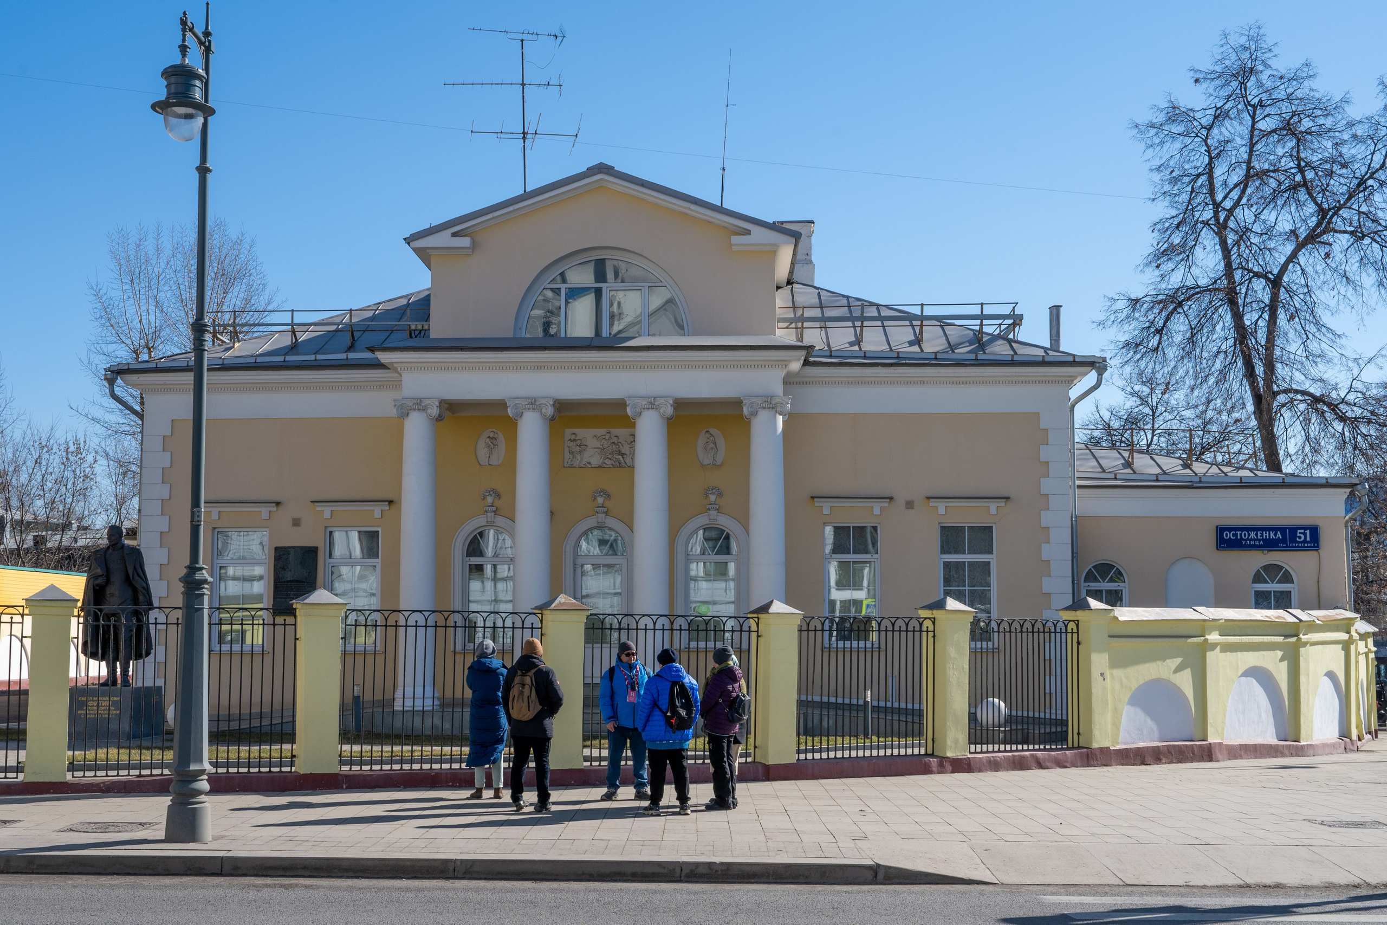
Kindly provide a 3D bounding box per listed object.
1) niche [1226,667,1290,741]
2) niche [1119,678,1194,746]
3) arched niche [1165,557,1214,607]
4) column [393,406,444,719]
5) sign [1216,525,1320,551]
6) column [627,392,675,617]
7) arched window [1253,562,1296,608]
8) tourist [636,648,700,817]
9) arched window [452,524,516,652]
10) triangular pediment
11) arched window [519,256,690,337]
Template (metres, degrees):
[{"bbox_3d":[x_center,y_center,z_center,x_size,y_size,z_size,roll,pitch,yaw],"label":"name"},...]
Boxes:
[{"bbox_3d":[8.538,3.653,20.450,1.270,1.137,0.140,2,-5,-25],"label":"niche"},{"bbox_3d":[6.736,3.596,19.561,1.520,0.947,0.150,3,-6,-30],"label":"niche"},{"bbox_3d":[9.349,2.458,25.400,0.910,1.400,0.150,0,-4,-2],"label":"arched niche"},{"bbox_3d":[-4.586,1.513,22.554,0.860,5.223,0.840,0,-5,2],"label":"column"},{"bbox_3d":[10.744,1.410,25.200,1.920,0.460,0.120,0,-4,-2],"label":"sign"},{"bbox_3d":[-0.721,1.545,22.900,0.820,5.300,0.820,0,-4,2],"label":"column"},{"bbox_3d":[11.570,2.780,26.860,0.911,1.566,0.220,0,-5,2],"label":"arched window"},{"bbox_3d":[-0.255,2.689,13.500,0.620,1.670,0.480,2,-5,-26],"label":"tourist"},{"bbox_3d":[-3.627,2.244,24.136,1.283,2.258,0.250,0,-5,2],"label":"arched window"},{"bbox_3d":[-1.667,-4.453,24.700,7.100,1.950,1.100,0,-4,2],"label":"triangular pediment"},{"bbox_3d":[-1.615,-3.021,24.656,3.006,1.487,0.250,0,-5,2],"label":"arched window"}]

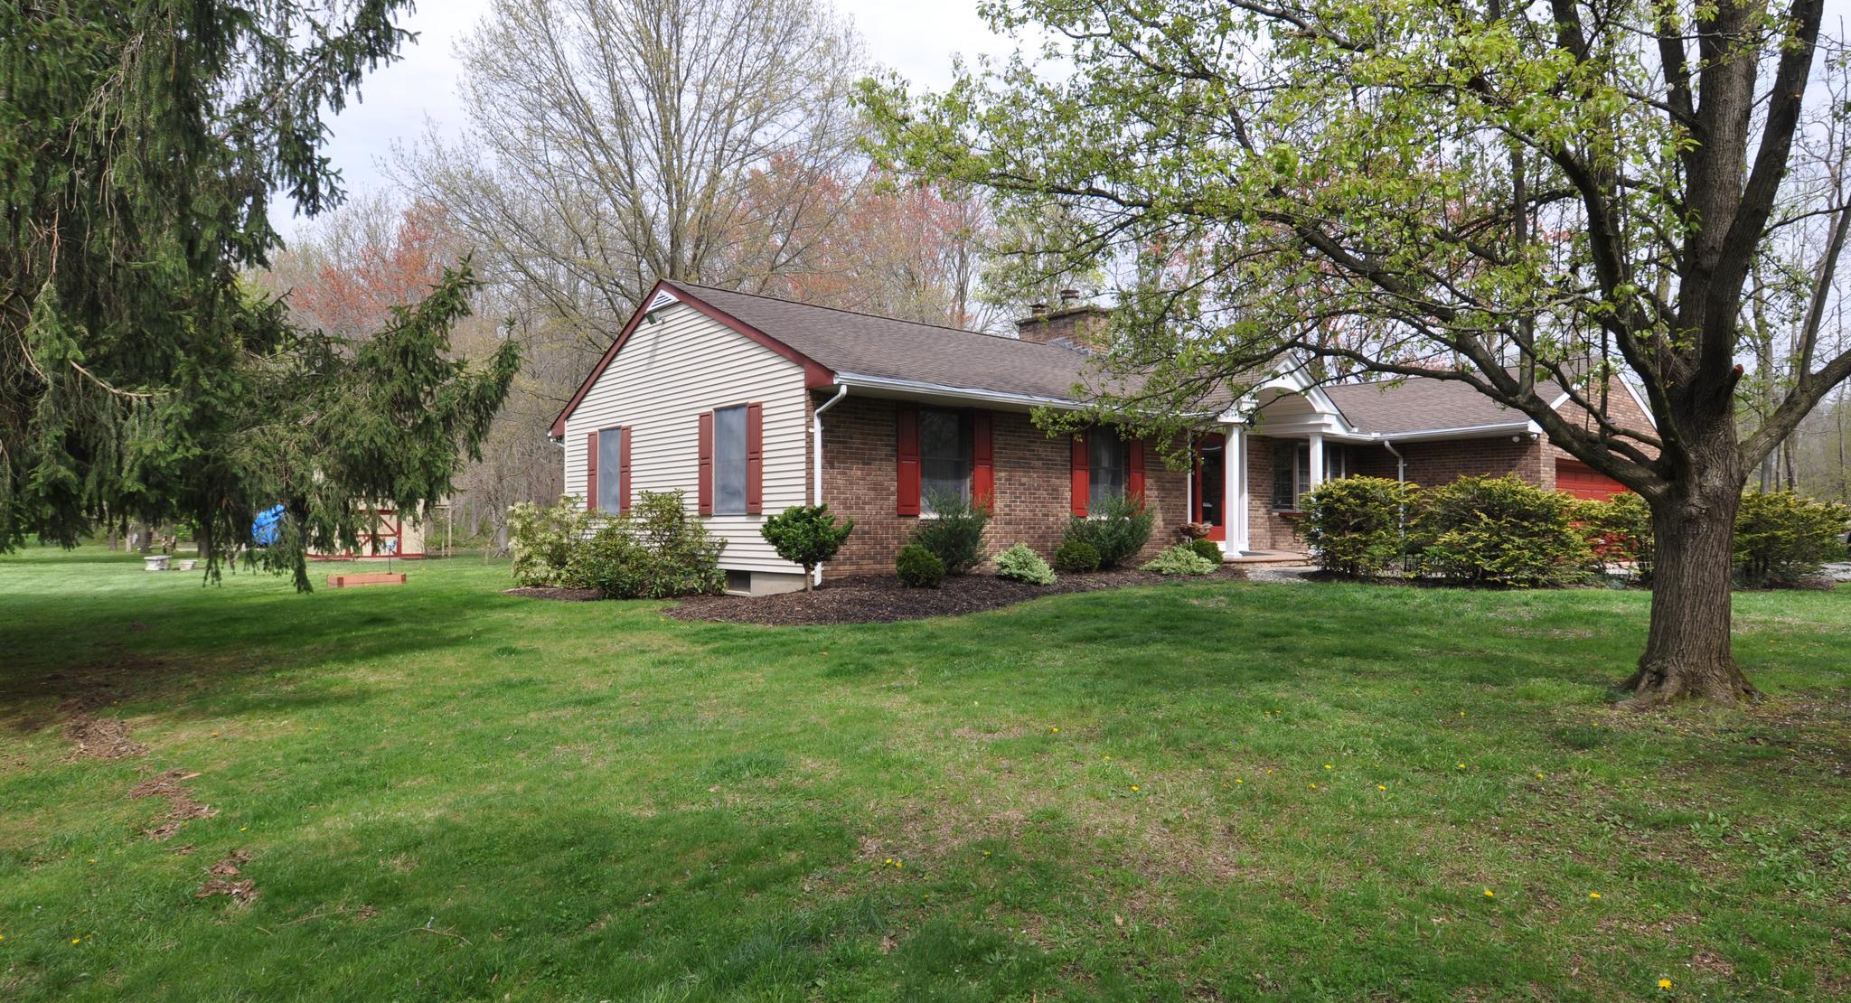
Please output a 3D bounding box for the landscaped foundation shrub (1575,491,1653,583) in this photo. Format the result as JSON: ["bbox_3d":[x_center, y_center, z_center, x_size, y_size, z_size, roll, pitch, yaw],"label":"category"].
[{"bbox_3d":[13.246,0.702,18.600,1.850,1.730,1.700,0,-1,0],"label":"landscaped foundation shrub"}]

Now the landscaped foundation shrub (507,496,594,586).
[{"bbox_3d":[-6.628,0.721,17.300,1.550,1.600,1.500,0,-1,0],"label":"landscaped foundation shrub"}]

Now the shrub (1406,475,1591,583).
[{"bbox_3d":[10.441,0.550,17.700,3.000,2.000,2.400,0,-1,0],"label":"shrub"}]

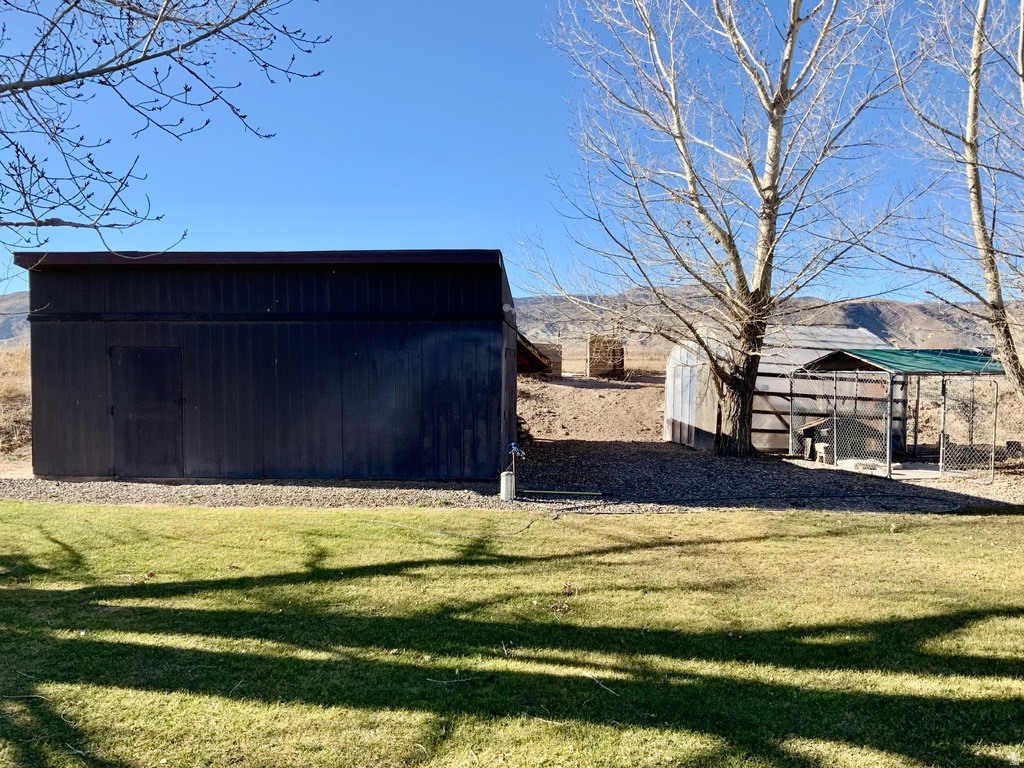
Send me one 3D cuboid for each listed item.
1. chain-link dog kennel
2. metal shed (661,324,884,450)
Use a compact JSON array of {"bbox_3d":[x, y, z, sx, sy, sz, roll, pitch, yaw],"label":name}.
[{"bbox_3d":[7.789,0.459,16.936,3.122,2.276,3.166,0,2,-14],"label":"chain-link dog kennel"},{"bbox_3d":[6.650,0.040,21.204,4.401,2.946,3.707,2,1,-16],"label":"metal shed"}]

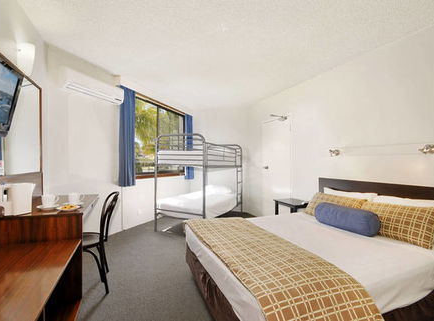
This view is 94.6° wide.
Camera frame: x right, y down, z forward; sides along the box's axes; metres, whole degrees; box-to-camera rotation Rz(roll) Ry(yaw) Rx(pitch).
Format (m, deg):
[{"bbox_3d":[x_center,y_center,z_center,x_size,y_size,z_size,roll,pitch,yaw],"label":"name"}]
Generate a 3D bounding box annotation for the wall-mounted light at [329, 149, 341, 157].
[{"bbox_3d":[1.608,-0.107,2.727,0.130,0.090,0.100,1,-1,-24],"label":"wall-mounted light"}]

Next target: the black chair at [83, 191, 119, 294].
[{"bbox_3d":[-1.209,0.741,1.878,0.500,0.875,0.420,1,-1,-24],"label":"black chair"}]

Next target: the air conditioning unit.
[{"bbox_3d":[-1.703,-0.985,2.782,0.200,0.265,0.800,0,-1,23],"label":"air conditioning unit"}]

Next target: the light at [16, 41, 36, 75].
[{"bbox_3d":[-1.730,-0.913,1.839,0.095,0.250,0.190,1,-1,-24],"label":"light"}]

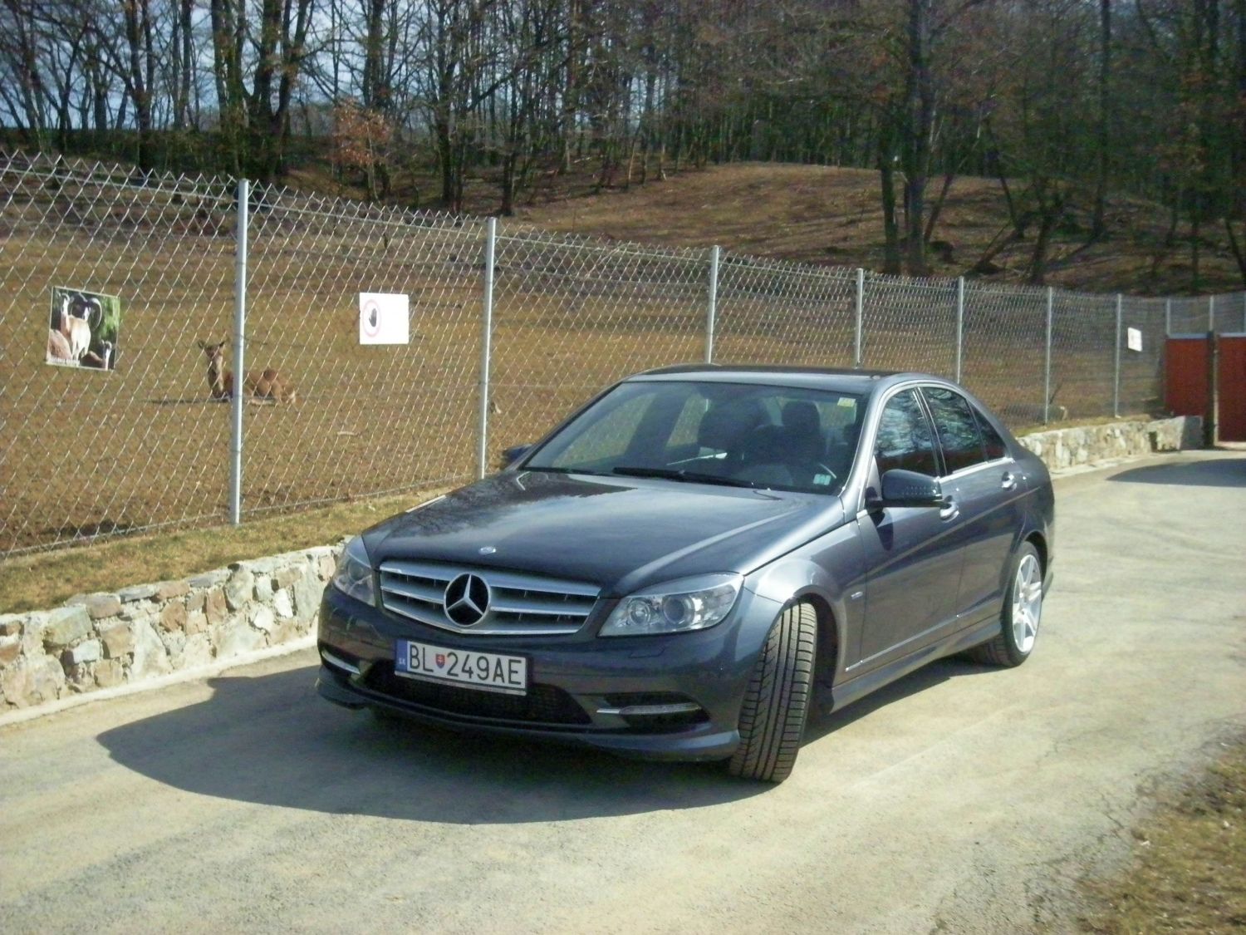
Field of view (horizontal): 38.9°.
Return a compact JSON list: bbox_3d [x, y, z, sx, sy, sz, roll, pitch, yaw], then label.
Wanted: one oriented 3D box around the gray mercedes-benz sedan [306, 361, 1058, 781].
[{"bbox_3d":[0.595,0.249,7.772,1.850,1.440,4.590,4,5,29],"label":"gray mercedes-benz sedan"}]

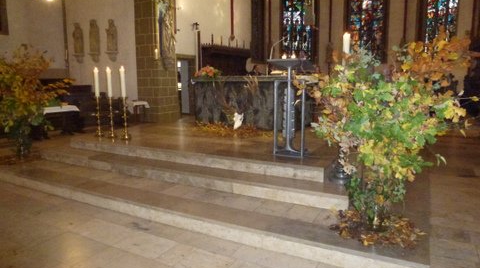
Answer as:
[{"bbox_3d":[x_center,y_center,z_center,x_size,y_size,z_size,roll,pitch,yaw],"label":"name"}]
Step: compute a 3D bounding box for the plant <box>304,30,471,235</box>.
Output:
[{"bbox_3d":[1.106,0.006,2.660,1.270,1.620,1.100,5,9,26],"label":"plant"}]

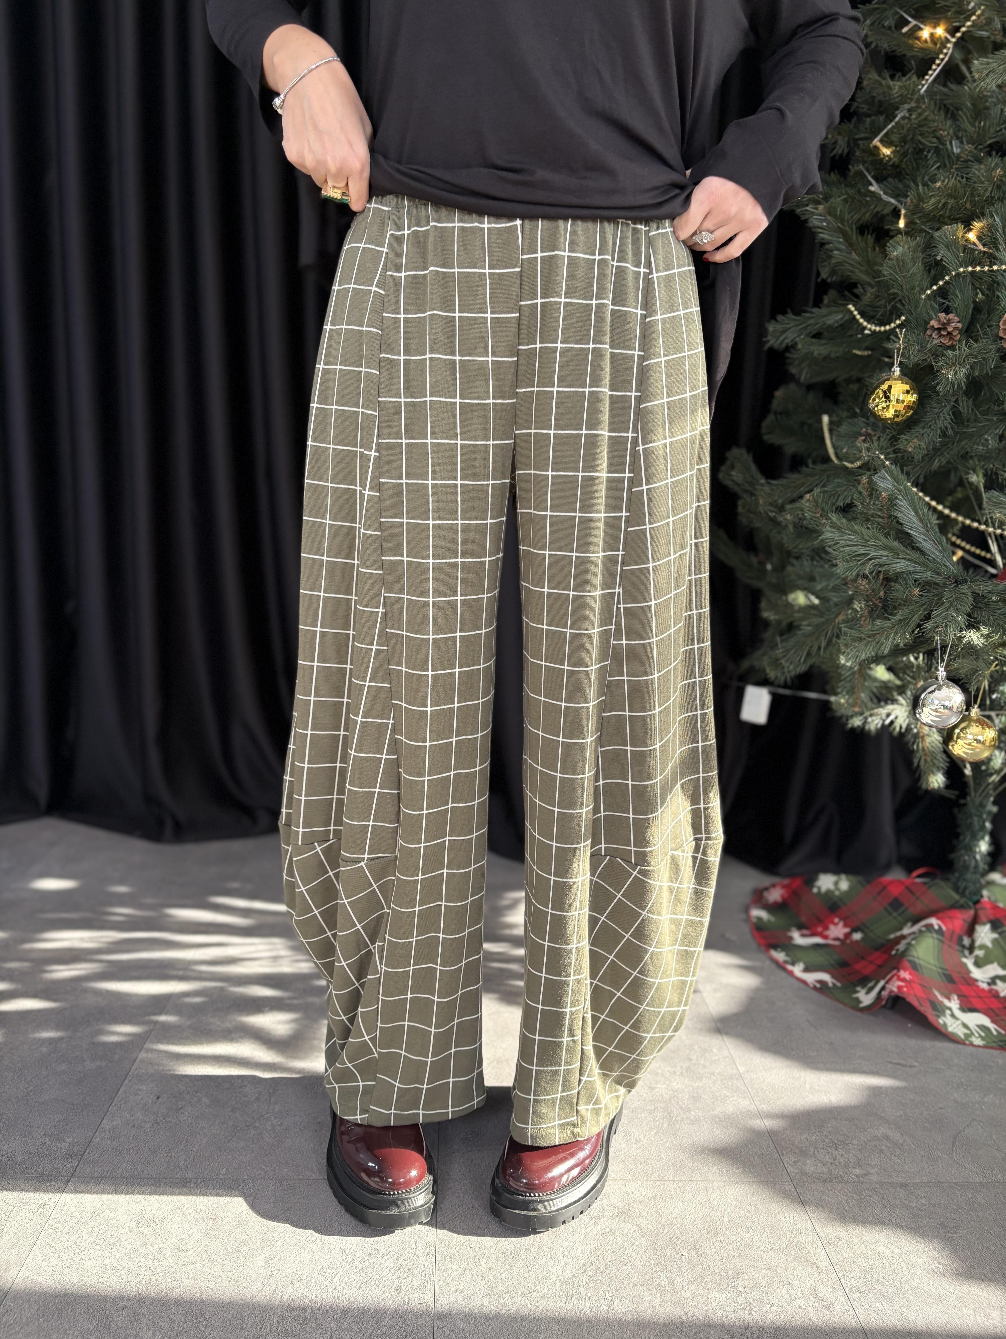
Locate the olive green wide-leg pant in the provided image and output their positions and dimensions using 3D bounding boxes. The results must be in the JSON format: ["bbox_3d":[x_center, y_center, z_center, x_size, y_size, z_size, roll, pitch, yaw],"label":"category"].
[{"bbox_3d":[0.007,0.011,1.143,0.500,1.000,0.300,2,10,-3],"label":"olive green wide-leg pant"}]

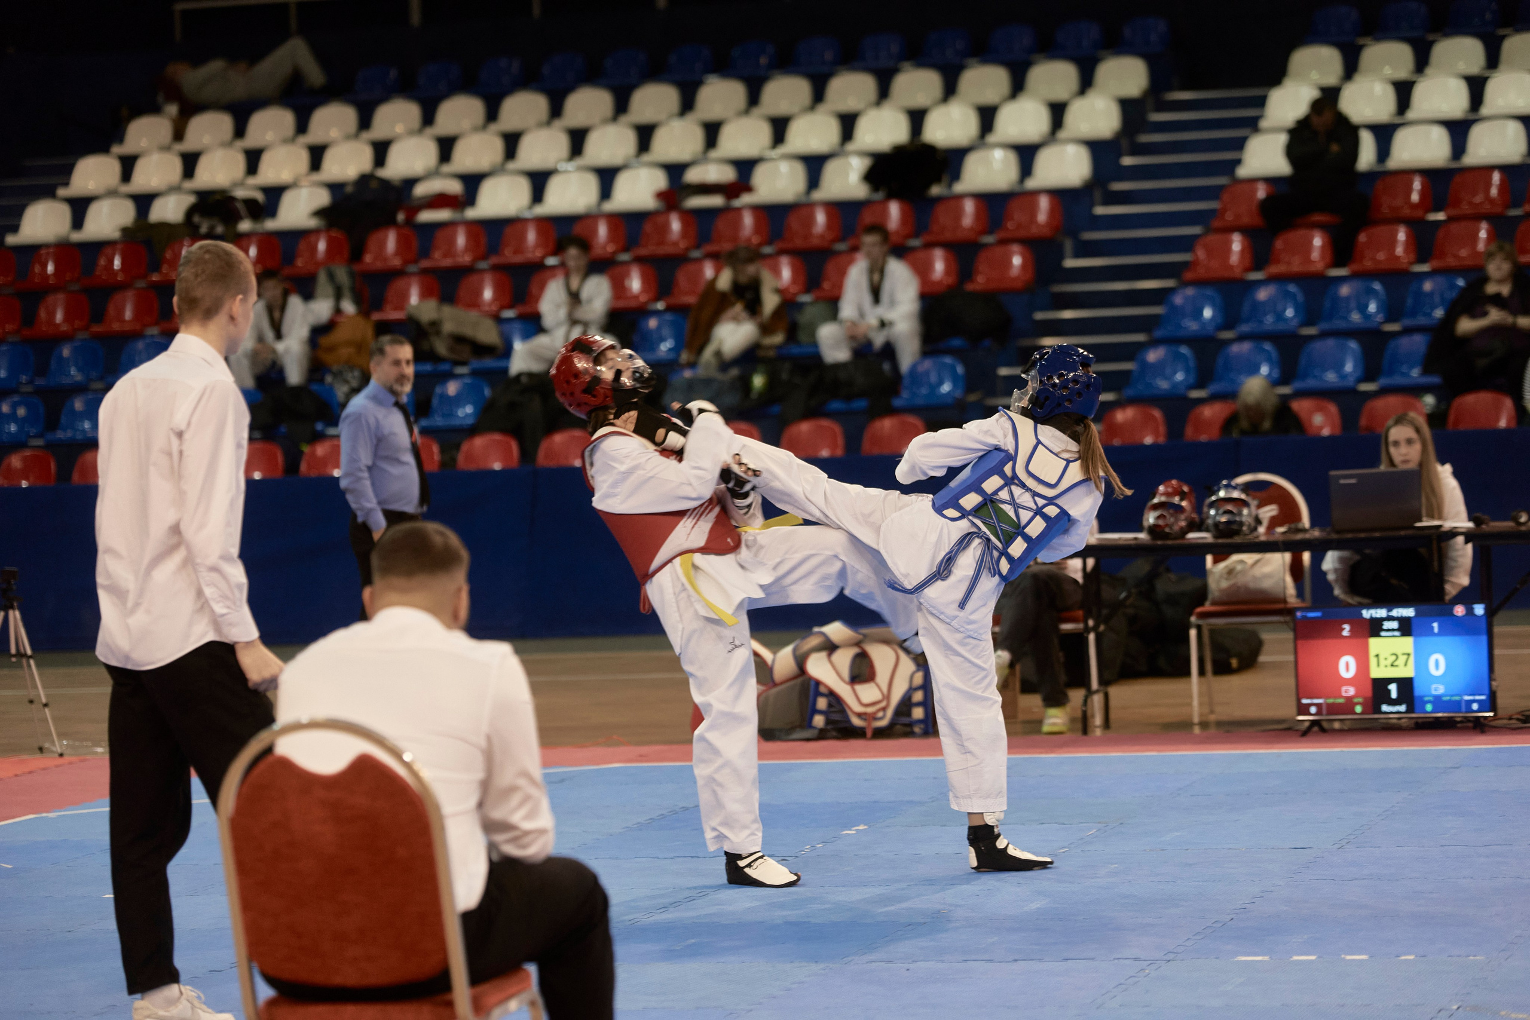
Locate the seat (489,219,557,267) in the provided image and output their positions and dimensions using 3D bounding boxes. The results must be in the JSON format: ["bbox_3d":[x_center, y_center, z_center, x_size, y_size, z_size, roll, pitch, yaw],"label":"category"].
[{"bbox_3d":[-1.537,-1.696,32.391,0.400,0.295,0.380,-2,2,18],"label":"seat"}]

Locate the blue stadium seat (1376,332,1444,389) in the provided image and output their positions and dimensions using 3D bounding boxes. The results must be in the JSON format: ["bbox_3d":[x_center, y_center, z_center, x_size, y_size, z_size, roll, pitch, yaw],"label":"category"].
[{"bbox_3d":[3.541,-0.815,27.849,0.400,0.295,0.380,-2,2,18],"label":"blue stadium seat"}]

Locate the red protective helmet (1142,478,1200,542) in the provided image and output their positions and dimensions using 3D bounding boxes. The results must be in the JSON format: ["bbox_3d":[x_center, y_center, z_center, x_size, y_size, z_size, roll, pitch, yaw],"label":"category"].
[{"bbox_3d":[1.580,0.000,19.850,0.205,0.240,0.265,-2,2,26],"label":"red protective helmet"}]

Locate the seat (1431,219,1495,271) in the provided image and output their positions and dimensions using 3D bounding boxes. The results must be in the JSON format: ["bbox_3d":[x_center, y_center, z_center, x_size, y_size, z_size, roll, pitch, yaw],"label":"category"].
[{"bbox_3d":[4.026,-1.517,29.457,0.365,0.295,0.350,-2,2,16],"label":"seat"}]

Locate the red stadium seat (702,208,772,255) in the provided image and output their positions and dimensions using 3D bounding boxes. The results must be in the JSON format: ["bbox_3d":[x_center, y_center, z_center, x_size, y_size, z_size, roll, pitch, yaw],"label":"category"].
[{"bbox_3d":[-0.176,-1.747,31.940,0.400,0.295,0.380,-2,2,18],"label":"red stadium seat"}]

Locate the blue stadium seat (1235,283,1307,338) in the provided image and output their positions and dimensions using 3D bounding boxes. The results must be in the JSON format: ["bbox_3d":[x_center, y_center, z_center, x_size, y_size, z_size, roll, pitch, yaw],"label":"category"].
[{"bbox_3d":[3.132,-1.242,31.580,0.390,0.320,0.372,-2,2,16],"label":"blue stadium seat"}]

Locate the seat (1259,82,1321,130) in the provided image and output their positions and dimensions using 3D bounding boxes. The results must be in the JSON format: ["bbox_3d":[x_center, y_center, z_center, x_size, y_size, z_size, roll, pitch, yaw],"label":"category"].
[{"bbox_3d":[3.346,-2.553,32.467,0.390,0.290,0.380,-2,2,16],"label":"seat"}]

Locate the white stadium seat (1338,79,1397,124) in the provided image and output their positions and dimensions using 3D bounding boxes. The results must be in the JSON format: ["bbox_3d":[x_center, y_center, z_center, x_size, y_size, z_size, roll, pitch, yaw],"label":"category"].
[{"bbox_3d":[3.825,-2.597,32.458,0.365,0.295,0.350,-2,2,16],"label":"white stadium seat"}]

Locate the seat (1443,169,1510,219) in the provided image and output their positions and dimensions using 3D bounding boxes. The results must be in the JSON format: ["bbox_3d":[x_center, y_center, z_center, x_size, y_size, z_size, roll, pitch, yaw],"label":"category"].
[{"bbox_3d":[4.563,-2.027,32.711,0.410,0.330,0.400,-2,2,16],"label":"seat"}]

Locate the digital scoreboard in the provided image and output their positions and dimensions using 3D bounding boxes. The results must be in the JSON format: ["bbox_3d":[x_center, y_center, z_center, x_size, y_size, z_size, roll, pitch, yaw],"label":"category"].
[{"bbox_3d":[2.286,0.548,18.507,0.720,0.415,0.070,-2,2,17],"label":"digital scoreboard"}]

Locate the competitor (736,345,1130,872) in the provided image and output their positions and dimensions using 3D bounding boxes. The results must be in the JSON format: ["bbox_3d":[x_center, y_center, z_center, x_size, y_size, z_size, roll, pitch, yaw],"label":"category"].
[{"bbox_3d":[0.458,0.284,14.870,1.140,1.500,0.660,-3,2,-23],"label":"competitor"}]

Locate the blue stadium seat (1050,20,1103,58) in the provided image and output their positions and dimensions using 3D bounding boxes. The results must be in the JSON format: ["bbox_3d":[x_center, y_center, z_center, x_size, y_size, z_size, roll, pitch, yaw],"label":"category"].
[{"bbox_3d":[2.118,-3.209,34.812,0.390,0.290,0.380,-2,2,16],"label":"blue stadium seat"}]

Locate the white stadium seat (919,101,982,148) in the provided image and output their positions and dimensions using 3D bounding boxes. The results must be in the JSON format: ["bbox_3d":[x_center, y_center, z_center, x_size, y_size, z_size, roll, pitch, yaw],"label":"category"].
[{"bbox_3d":[1.174,-2.476,33.088,0.390,0.290,0.380,-2,2,16],"label":"white stadium seat"}]

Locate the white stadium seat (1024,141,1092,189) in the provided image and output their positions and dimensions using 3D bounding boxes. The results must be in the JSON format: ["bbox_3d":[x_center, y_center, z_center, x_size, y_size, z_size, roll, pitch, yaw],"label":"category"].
[{"bbox_3d":[1.988,-2.329,34.459,0.410,0.330,0.400,-2,2,16],"label":"white stadium seat"}]

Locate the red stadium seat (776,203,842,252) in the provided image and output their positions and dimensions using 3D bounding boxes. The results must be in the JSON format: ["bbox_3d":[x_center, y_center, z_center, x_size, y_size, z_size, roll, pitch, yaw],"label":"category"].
[{"bbox_3d":[0.296,-1.906,34.498,0.390,0.320,0.372,-2,2,16],"label":"red stadium seat"}]

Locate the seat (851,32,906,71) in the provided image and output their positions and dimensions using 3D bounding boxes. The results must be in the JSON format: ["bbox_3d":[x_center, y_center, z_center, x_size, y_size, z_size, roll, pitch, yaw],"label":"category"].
[{"bbox_3d":[0.770,-3.162,35.197,0.390,0.290,0.380,-2,2,16],"label":"seat"}]

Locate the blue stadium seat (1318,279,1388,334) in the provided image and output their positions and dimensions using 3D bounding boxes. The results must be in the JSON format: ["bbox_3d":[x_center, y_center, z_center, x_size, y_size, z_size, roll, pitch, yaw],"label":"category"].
[{"bbox_3d":[3.623,-1.255,31.439,0.390,0.320,0.372,-2,2,16],"label":"blue stadium seat"}]

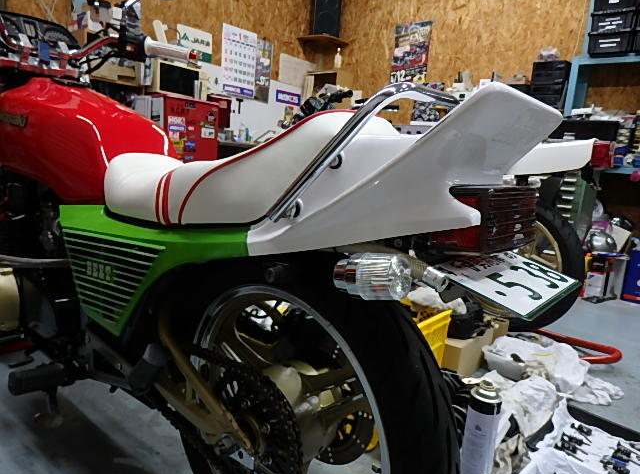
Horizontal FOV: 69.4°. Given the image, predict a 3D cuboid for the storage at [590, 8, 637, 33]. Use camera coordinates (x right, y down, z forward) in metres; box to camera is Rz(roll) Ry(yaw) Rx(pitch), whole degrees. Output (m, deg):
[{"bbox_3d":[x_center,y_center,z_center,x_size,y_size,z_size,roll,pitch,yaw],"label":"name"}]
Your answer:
[{"bbox_3d":[2.089,-1.477,3.275,0.250,0.156,0.340,12,12,38],"label":"storage"}]

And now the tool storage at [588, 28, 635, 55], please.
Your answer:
[{"bbox_3d":[2.080,-1.341,3.298,0.250,0.156,0.340,12,12,38],"label":"tool storage"}]

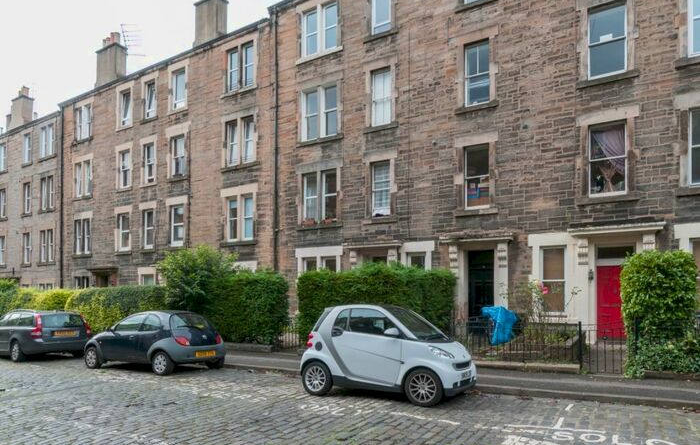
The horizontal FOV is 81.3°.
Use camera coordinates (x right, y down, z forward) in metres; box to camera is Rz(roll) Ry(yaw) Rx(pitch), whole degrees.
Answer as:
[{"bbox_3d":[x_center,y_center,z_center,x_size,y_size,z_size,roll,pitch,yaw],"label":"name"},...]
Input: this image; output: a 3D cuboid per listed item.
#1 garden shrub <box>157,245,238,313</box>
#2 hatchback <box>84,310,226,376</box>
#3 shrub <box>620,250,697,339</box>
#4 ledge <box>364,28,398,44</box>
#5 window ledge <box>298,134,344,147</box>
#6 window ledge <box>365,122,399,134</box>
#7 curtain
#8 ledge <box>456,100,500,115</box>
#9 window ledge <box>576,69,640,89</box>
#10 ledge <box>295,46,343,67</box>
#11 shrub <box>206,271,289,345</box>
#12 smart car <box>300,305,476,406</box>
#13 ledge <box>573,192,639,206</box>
[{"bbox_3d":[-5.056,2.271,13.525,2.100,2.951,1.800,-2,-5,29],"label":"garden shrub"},{"bbox_3d":[-4.778,2.791,9.902,3.620,1.400,1.660,-4,-11,27],"label":"hatchback"},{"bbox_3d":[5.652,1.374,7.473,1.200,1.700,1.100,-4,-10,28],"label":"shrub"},{"bbox_3d":[1.120,-6.744,14.798,1.363,0.180,0.200,-5,-7,28],"label":"ledge"},{"bbox_3d":[-1.100,-3.123,15.757,2.094,0.180,0.260,-2,-5,29],"label":"window ledge"},{"bbox_3d":[1.120,-3.407,14.798,1.369,0.180,0.200,-5,-7,28],"label":"window ledge"},{"bbox_3d":[7.416,-2.077,11.688,0.850,1.350,0.160,-5,-7,28],"label":"curtain"},{"bbox_3d":[4.092,-3.716,13.223,1.376,0.180,0.200,-5,-7,28],"label":"ledge"},{"bbox_3d":[7.079,-3.878,11.246,1.423,0.180,0.260,-2,-5,29],"label":"window ledge"},{"bbox_3d":[-1.135,-6.451,15.925,2.161,0.180,0.260,-2,-5,29],"label":"ledge"},{"bbox_3d":[-3.100,2.531,12.217,2.400,2.127,0.950,-2,-5,29],"label":"shrub"},{"bbox_3d":[0.653,2.142,7.044,2.690,1.540,1.580,-5,-11,29],"label":"smart car"},{"bbox_3d":[7.281,-0.648,11.533,1.515,0.180,0.200,-5,-7,28],"label":"ledge"}]

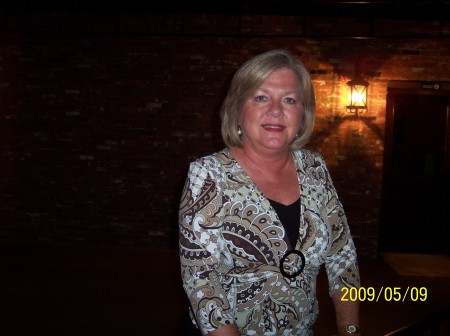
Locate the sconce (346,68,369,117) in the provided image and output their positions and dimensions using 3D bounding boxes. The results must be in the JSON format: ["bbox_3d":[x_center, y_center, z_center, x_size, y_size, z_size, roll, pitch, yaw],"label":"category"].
[{"bbox_3d":[1.569,-0.907,5.850,0.250,0.580,0.300,2,5,4],"label":"sconce"}]

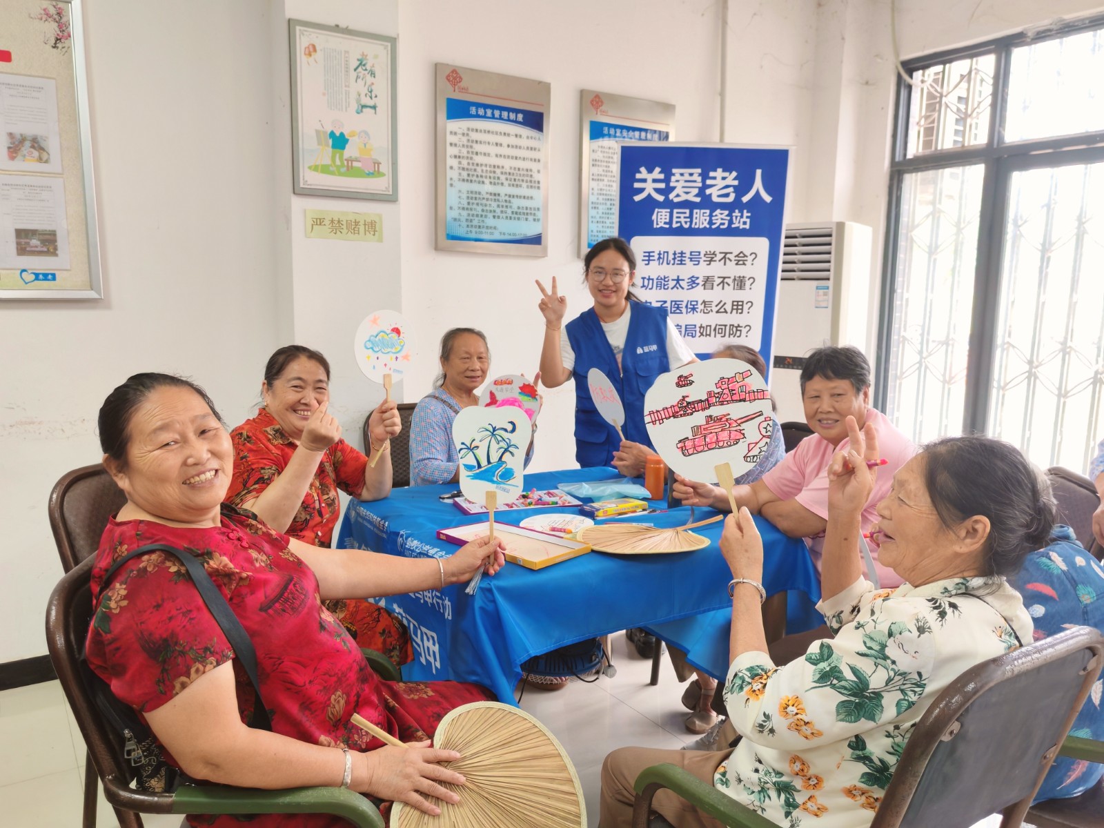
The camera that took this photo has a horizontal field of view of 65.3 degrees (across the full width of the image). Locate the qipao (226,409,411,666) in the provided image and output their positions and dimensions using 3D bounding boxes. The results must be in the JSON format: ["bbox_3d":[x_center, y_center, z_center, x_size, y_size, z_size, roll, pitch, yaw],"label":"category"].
[{"bbox_3d":[-0.620,0.310,2.270,0.500,0.720,0.470,7,11,37],"label":"qipao"}]

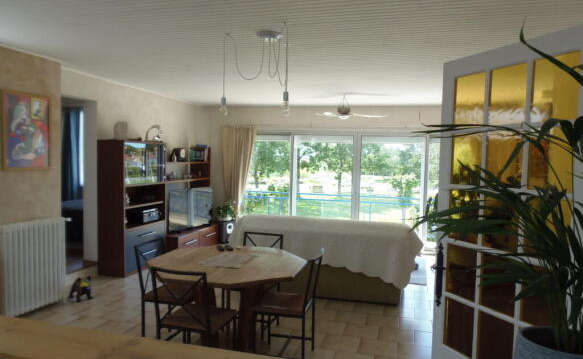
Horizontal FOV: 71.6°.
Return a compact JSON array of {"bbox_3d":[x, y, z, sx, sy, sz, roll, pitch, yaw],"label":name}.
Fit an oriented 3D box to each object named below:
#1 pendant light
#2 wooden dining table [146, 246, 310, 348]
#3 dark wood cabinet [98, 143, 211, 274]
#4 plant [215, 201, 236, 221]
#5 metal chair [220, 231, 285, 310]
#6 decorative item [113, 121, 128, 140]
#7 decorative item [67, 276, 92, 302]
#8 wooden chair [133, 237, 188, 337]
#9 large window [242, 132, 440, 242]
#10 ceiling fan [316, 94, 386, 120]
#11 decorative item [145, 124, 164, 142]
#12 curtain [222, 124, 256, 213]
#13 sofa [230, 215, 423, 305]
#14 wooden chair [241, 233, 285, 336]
[{"bbox_3d":[-0.239,-0.813,3.220,0.600,0.670,0.580,2,3,15],"label":"pendant light"},{"bbox_3d":[-0.477,1.020,3.193,1.140,0.735,1.130,2,3,14],"label":"wooden dining table"},{"bbox_3d":[-1.967,0.326,6.305,0.400,1.735,2.380,2,3,15],"label":"dark wood cabinet"},{"bbox_3d":[-1.170,0.586,7.362,0.340,0.350,0.340,2,3,14],"label":"plant"},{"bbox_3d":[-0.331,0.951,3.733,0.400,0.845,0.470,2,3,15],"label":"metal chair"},{"bbox_3d":[-2.223,-0.615,5.284,0.100,0.250,0.180,2,3,15],"label":"decorative item"},{"bbox_3d":[-2.279,1.165,4.343,0.260,0.250,0.140,3,3,20],"label":"decorative item"},{"bbox_3d":[-0.965,0.953,3.316,0.450,0.835,0.410,2,3,20],"label":"wooden chair"},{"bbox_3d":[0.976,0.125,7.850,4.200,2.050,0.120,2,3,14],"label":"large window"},{"bbox_3d":[0.862,-1.075,5.990,1.120,0.370,1.120,2,3,15],"label":"ceiling fan"},{"bbox_3d":[-1.974,-0.671,5.823,0.260,0.240,0.150,-1,4,-39],"label":"decorative item"},{"bbox_3d":[-1.113,0.009,8.229,0.750,2.150,0.150,2,3,14],"label":"curtain"},{"bbox_3d":[0.424,0.876,4.958,2.100,0.870,0.900,2,3,14],"label":"sofa"},{"bbox_3d":[-0.326,0.948,3.665,0.410,0.835,0.450,2,3,14],"label":"wooden chair"}]

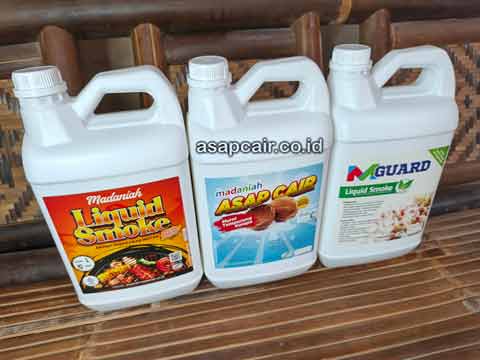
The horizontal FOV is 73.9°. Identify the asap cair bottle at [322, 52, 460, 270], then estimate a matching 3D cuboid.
[{"bbox_3d":[0.200,-0.036,0.481,0.178,0.312,0.123,-6,30,-6],"label":"asap cair bottle"}]

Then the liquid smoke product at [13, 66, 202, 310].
[{"bbox_3d":[-0.154,0.012,0.422,0.178,0.312,0.123,-10,31,-13],"label":"liquid smoke product"}]

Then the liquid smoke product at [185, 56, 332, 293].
[{"bbox_3d":[0.024,-0.009,0.447,0.178,0.312,0.123,-8,30,-9],"label":"liquid smoke product"}]

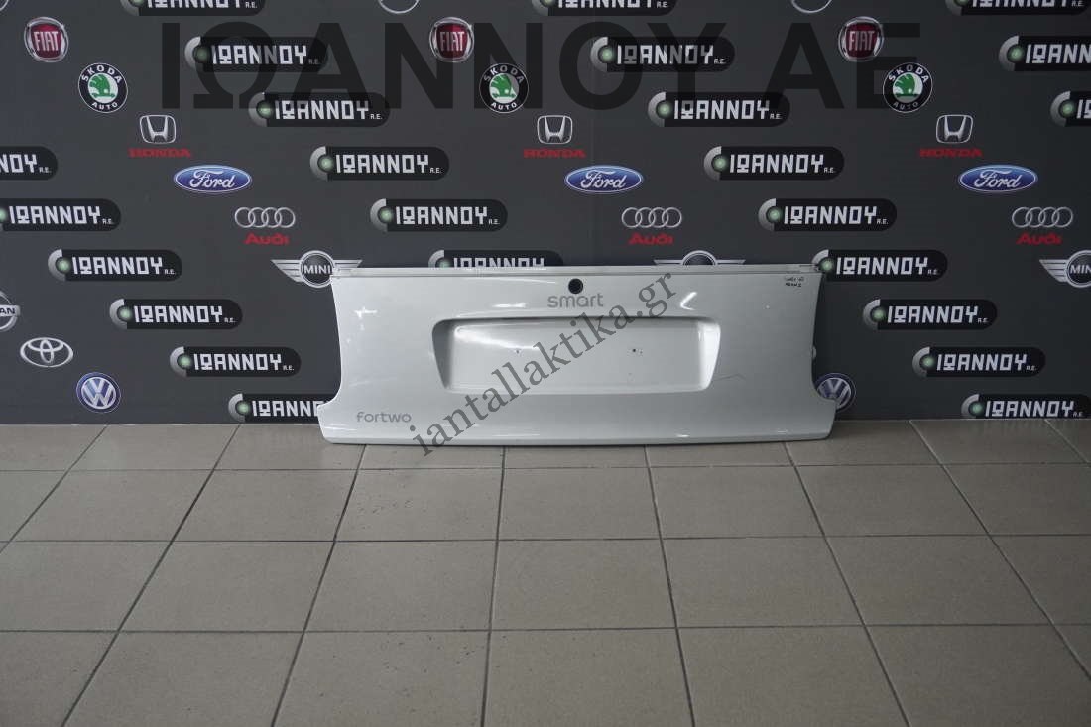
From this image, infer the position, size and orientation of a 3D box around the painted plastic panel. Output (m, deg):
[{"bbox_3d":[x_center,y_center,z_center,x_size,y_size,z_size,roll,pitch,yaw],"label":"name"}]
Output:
[{"bbox_3d":[0.071,-0.021,2.794,1.204,0.403,0.105,0,9,0],"label":"painted plastic panel"}]

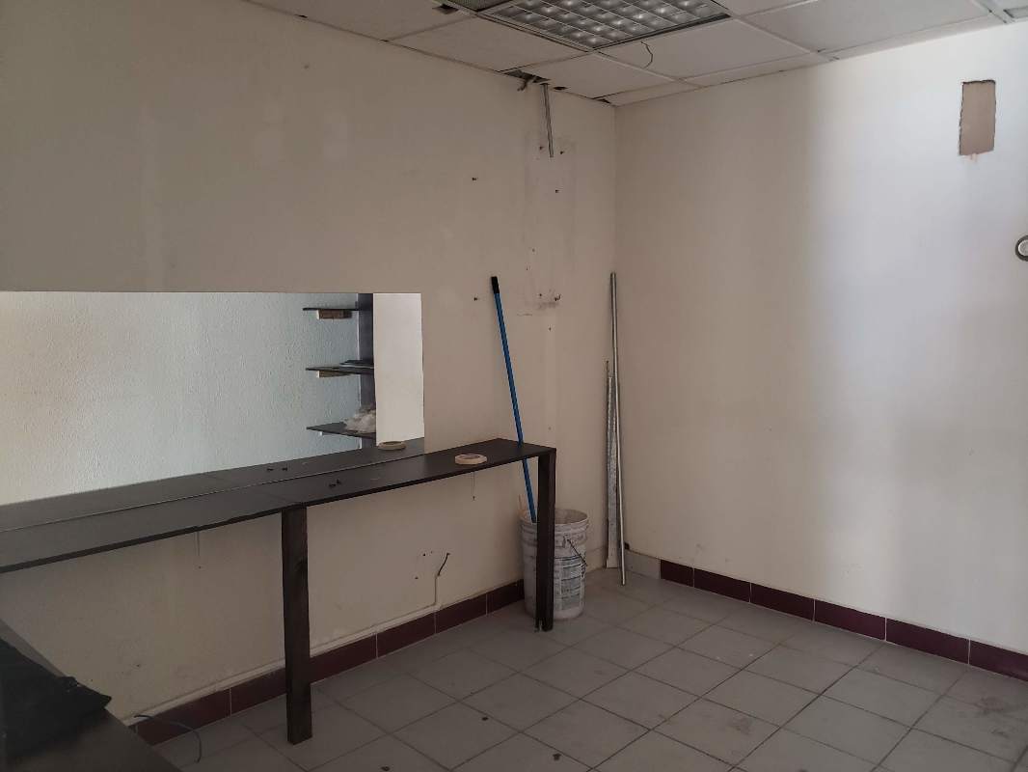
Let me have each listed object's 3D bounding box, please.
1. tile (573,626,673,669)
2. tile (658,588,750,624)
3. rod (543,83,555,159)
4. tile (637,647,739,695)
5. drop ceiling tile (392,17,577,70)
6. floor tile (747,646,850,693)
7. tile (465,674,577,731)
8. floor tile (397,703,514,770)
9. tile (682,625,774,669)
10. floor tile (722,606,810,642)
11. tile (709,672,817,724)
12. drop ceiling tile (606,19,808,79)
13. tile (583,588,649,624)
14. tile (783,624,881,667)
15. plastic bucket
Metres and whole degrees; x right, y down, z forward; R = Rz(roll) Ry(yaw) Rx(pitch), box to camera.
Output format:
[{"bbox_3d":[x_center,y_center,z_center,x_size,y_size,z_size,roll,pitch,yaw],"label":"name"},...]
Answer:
[{"bbox_3d":[0.440,1.052,3.098,0.292,0.010,0.292,-6,7,-45],"label":"tile"},{"bbox_3d":[0.880,1.030,3.599,0.300,0.012,0.300,-6,7,-45],"label":"tile"},{"bbox_3d":[0.160,-1.230,3.587,0.018,0.335,0.018,5,15,44],"label":"rod"},{"bbox_3d":[0.664,1.092,2.959,0.300,0.012,0.300,-6,7,-45],"label":"tile"},{"bbox_3d":[-0.089,-1.320,2.994,0.493,0.015,0.609,8,10,44],"label":"drop ceiling tile"},{"bbox_3d":[1.100,1.095,2.986,0.302,0.010,0.302,5,8,44],"label":"floor tile"},{"bbox_3d":[0.024,1.126,2.762,0.302,0.010,0.302,5,8,44],"label":"tile"},{"bbox_3d":[-0.187,1.117,2.475,0.292,0.010,0.292,-6,7,-45],"label":"floor tile"},{"bbox_3d":[0.883,1.077,3.198,0.302,0.010,0.302,5,8,44],"label":"tile"},{"bbox_3d":[1.073,1.024,3.310,0.307,0.010,0.292,-6,7,-45],"label":"floor tile"},{"bbox_3d":[0.878,1.109,2.745,0.300,0.012,0.300,-6,7,-45],"label":"tile"},{"bbox_3d":[0.738,-1.317,3.038,0.610,0.015,0.609,8,10,44],"label":"drop ceiling tile"},{"bbox_3d":[0.441,1.015,3.514,0.292,0.010,0.292,-6,7,-45],"label":"tile"},{"bbox_3d":[1.308,1.063,3.170,0.300,0.012,0.300,-6,7,-45],"label":"tile"},{"bbox_3d":[0.190,0.822,3.576,0.308,0.425,0.308,-1,5,3],"label":"plastic bucket"}]

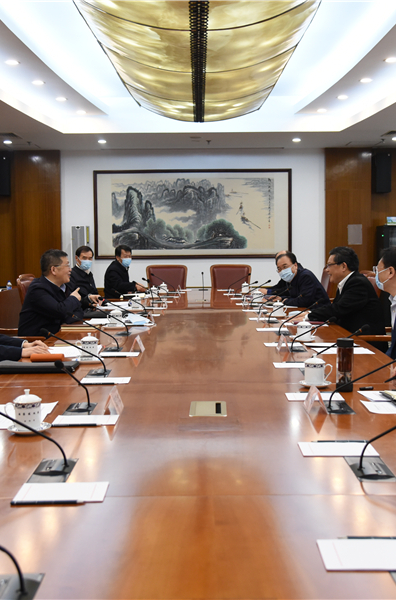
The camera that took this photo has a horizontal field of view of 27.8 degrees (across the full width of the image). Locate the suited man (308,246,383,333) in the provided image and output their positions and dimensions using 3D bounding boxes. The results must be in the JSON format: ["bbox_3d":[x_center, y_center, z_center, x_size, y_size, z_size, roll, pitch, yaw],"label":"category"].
[{"bbox_3d":[1.111,0.251,6.215,0.660,1.330,0.540,-1,4,0],"label":"suited man"}]

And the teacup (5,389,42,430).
[{"bbox_3d":[-0.550,0.348,2.545,0.118,0.129,0.090,0,4,0],"label":"teacup"}]

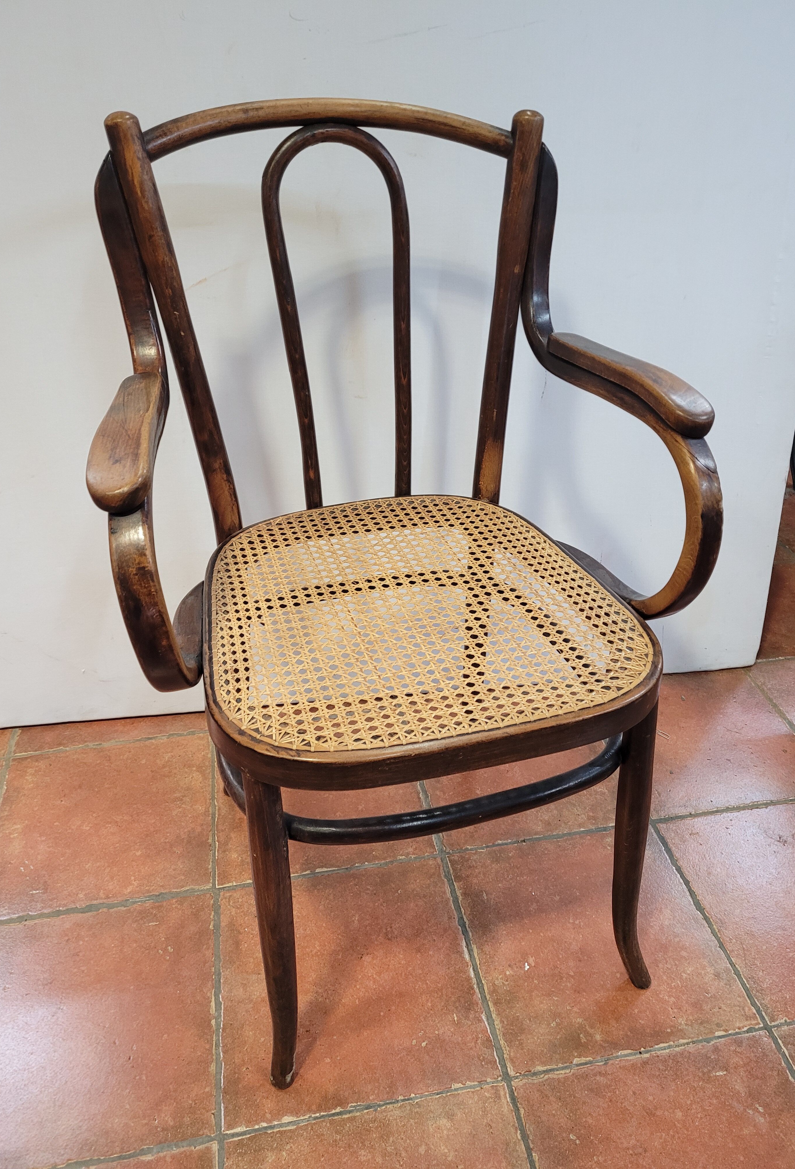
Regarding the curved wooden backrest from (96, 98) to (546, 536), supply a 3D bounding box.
[{"bbox_3d":[-0.068,-0.332,1.097,0.507,0.492,0.109,-9,24,-13],"label":"curved wooden backrest"}]

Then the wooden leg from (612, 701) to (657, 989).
[{"bbox_3d":[0.269,0.299,0.992,0.052,0.388,0.113,-9,34,-13],"label":"wooden leg"}]

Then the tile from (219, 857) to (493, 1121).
[{"bbox_3d":[-0.062,0.482,1.075,0.306,0.010,0.306,-6,34,-9],"label":"tile"}]

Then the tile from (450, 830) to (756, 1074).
[{"bbox_3d":[0.246,0.450,1.125,0.306,0.010,0.306,-6,34,-9],"label":"tile"}]

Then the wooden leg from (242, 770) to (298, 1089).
[{"bbox_3d":[-0.123,0.359,0.899,0.052,0.388,0.113,-9,34,-13],"label":"wooden leg"}]

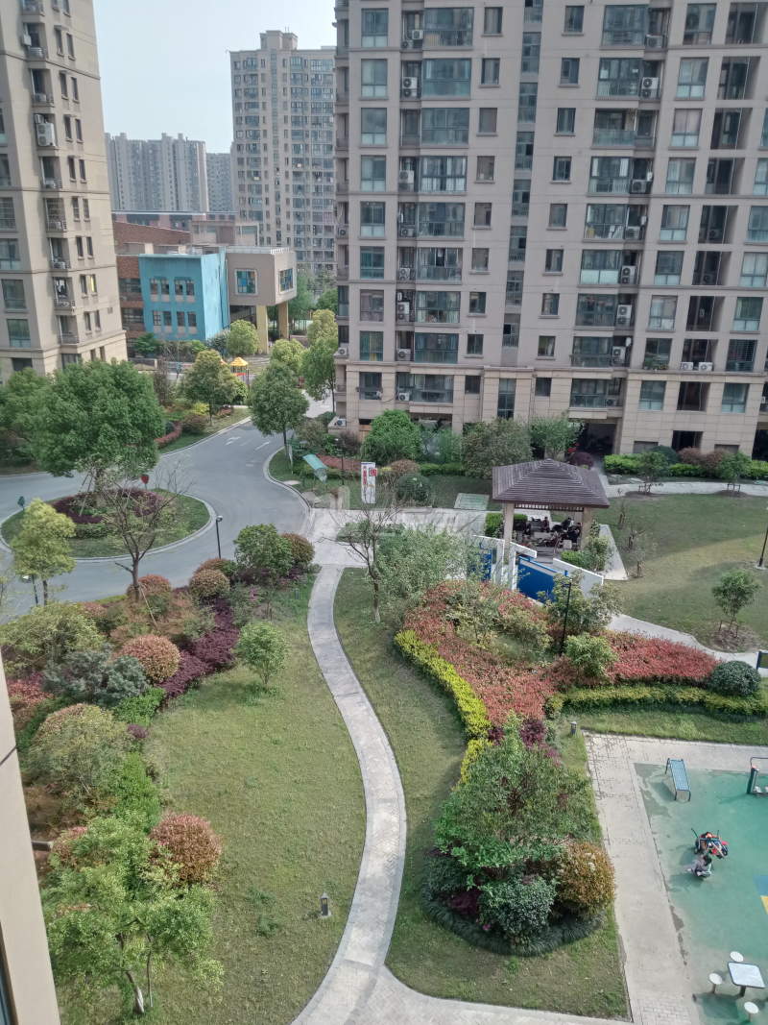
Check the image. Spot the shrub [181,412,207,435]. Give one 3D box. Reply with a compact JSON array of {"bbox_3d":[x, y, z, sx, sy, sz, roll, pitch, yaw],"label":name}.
[{"bbox_3d":[-15.013,-6.973,65.479,1.870,1.600,1.800,1,20,0],"label":"shrub"}]

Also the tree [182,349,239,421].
[{"bbox_3d":[-14.362,-10.432,68.555,4.400,6.400,4.400,1,20,0],"label":"tree"}]

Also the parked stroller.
[{"bbox_3d":[9.200,9.136,23.350,0.950,0.850,0.550,4,20,9],"label":"parked stroller"}]

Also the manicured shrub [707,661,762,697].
[{"bbox_3d":[13.154,6.248,31.182,1.850,1.200,1.800,1,20,0],"label":"manicured shrub"}]

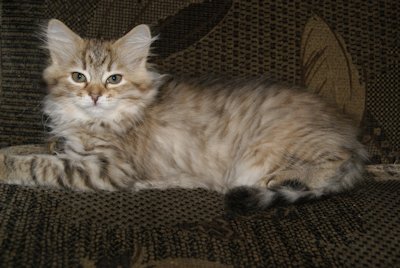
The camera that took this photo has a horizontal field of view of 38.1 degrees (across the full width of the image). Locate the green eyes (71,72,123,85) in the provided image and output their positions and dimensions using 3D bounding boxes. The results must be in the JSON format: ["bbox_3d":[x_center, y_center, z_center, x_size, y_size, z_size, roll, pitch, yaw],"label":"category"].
[{"bbox_3d":[-0.122,-0.065,0.680,0.061,0.015,0.016,2,6,-6],"label":"green eyes"}]

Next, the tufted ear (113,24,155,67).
[{"bbox_3d":[-0.081,-0.106,0.695,0.049,0.051,0.025,2,6,-13],"label":"tufted ear"}]

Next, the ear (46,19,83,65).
[{"bbox_3d":[-0.163,-0.111,0.695,0.043,0.055,0.025,3,6,1],"label":"ear"}]

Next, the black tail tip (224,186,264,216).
[{"bbox_3d":[0.049,0.075,0.640,0.045,0.033,0.034,0,18,-7],"label":"black tail tip"}]

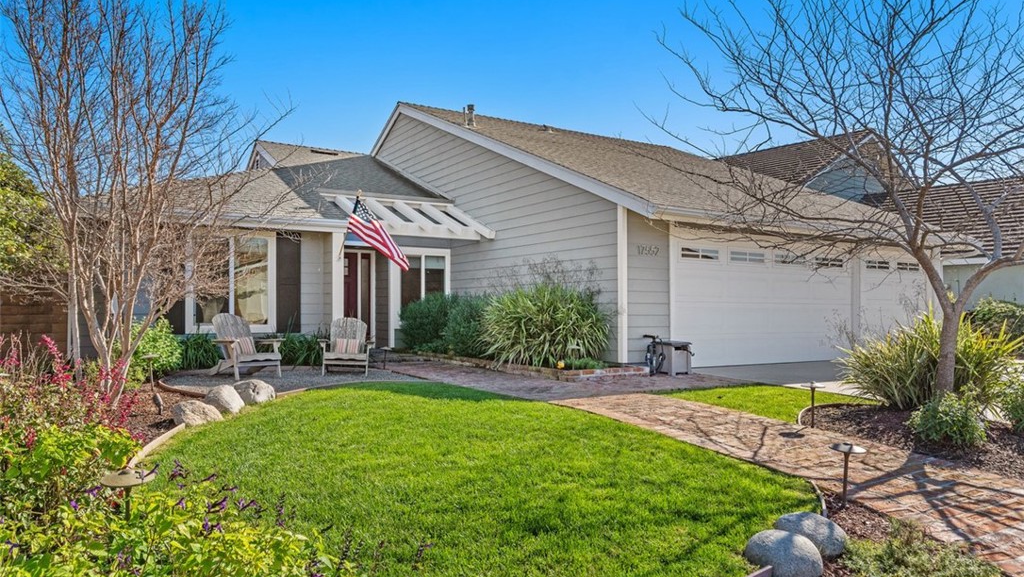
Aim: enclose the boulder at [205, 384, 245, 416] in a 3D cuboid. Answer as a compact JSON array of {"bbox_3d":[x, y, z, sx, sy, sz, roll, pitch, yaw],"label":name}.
[{"bbox_3d":[-2.765,1.056,6.539,0.410,0.260,0.330,-2,-3,43],"label":"boulder"}]

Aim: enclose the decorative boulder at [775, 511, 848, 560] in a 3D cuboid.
[{"bbox_3d":[1.380,1.123,3.175,0.280,0.165,0.325,1,-2,-30],"label":"decorative boulder"}]

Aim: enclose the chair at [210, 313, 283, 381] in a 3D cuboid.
[{"bbox_3d":[-3.840,0.813,9.790,0.930,0.910,0.790,-2,-3,43],"label":"chair"}]

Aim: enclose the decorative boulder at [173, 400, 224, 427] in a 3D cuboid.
[{"bbox_3d":[-2.740,1.065,5.918,0.440,0.200,0.320,0,-2,12],"label":"decorative boulder"}]

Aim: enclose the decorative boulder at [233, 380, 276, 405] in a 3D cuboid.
[{"bbox_3d":[-2.775,1.085,7.268,0.460,0.250,0.380,0,-2,5],"label":"decorative boulder"}]

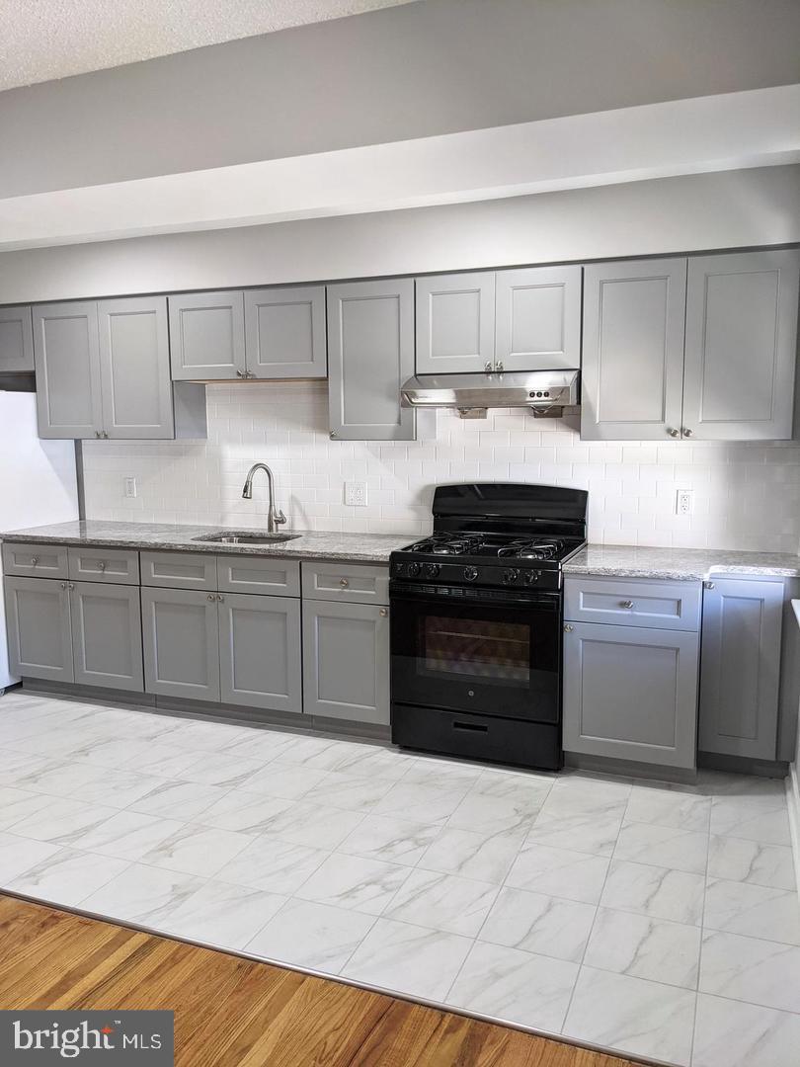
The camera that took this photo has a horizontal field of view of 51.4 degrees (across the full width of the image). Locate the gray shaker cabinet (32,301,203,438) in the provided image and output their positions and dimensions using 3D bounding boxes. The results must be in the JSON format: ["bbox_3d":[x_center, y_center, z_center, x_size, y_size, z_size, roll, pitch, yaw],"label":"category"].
[{"bbox_3d":[-1.573,-0.897,4.677,0.924,0.740,0.310,3,7,21],"label":"gray shaker cabinet"}]

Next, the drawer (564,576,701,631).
[{"bbox_3d":[1.016,0.249,3.557,0.530,0.186,0.530,3,7,21],"label":"drawer"}]

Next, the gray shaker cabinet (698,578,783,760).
[{"bbox_3d":[1.460,0.519,3.570,0.305,0.748,0.440,3,7,21],"label":"gray shaker cabinet"}]

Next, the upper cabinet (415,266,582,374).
[{"bbox_3d":[0.484,-0.954,3.850,0.763,0.440,0.310,3,7,21],"label":"upper cabinet"}]

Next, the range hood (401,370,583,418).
[{"bbox_3d":[0.450,-0.638,3.799,0.757,0.180,0.500,3,7,21],"label":"range hood"}]

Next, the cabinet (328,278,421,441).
[{"bbox_3d":[-0.082,-0.831,4.091,0.456,0.740,0.310,3,7,21],"label":"cabinet"}]

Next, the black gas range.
[{"bbox_3d":[0.423,0.384,3.829,0.760,1.185,0.655,3,7,21],"label":"black gas range"}]

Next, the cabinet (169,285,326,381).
[{"bbox_3d":[-0.719,-1.010,4.323,0.913,0.436,0.310,3,7,21],"label":"cabinet"}]

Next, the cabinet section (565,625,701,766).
[{"bbox_3d":[1.037,0.609,3.644,0.534,0.554,0.590,3,8,21],"label":"cabinet section"}]

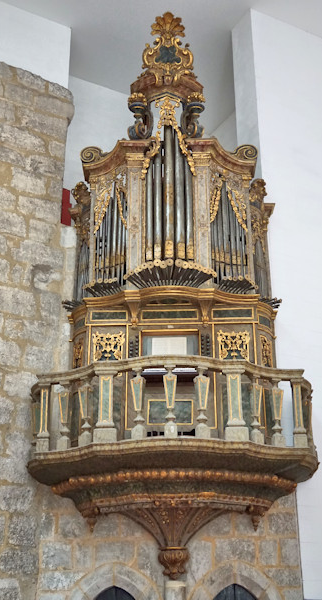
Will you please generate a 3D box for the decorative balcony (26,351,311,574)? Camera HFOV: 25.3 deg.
[{"bbox_3d":[0.137,1.872,7.879,3.468,2.190,1.606,-1,-23,2],"label":"decorative balcony"}]

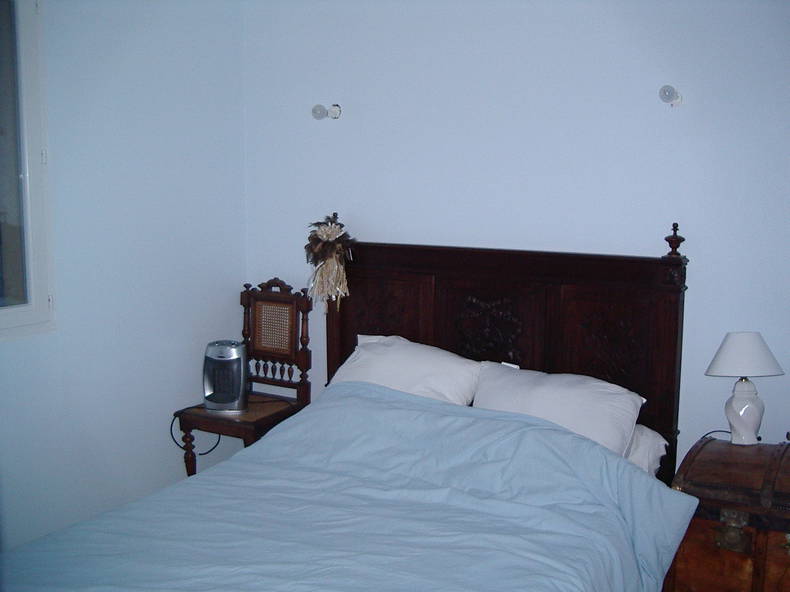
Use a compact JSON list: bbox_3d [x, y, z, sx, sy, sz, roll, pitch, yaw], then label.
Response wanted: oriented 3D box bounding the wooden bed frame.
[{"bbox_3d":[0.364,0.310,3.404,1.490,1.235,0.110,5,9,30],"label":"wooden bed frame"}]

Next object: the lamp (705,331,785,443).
[{"bbox_3d":[1.091,0.287,2.685,0.245,0.356,0.245,5,9,30],"label":"lamp"}]

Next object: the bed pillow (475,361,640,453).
[{"bbox_3d":[0.474,0.444,2.949,0.640,0.180,0.520,5,31,30],"label":"bed pillow"}]

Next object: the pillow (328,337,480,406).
[{"bbox_3d":[-0.044,0.363,3.264,0.620,0.180,0.500,5,36,30],"label":"pillow"}]

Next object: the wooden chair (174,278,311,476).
[{"bbox_3d":[-0.633,0.427,3.687,0.430,0.972,0.520,5,9,30],"label":"wooden chair"}]

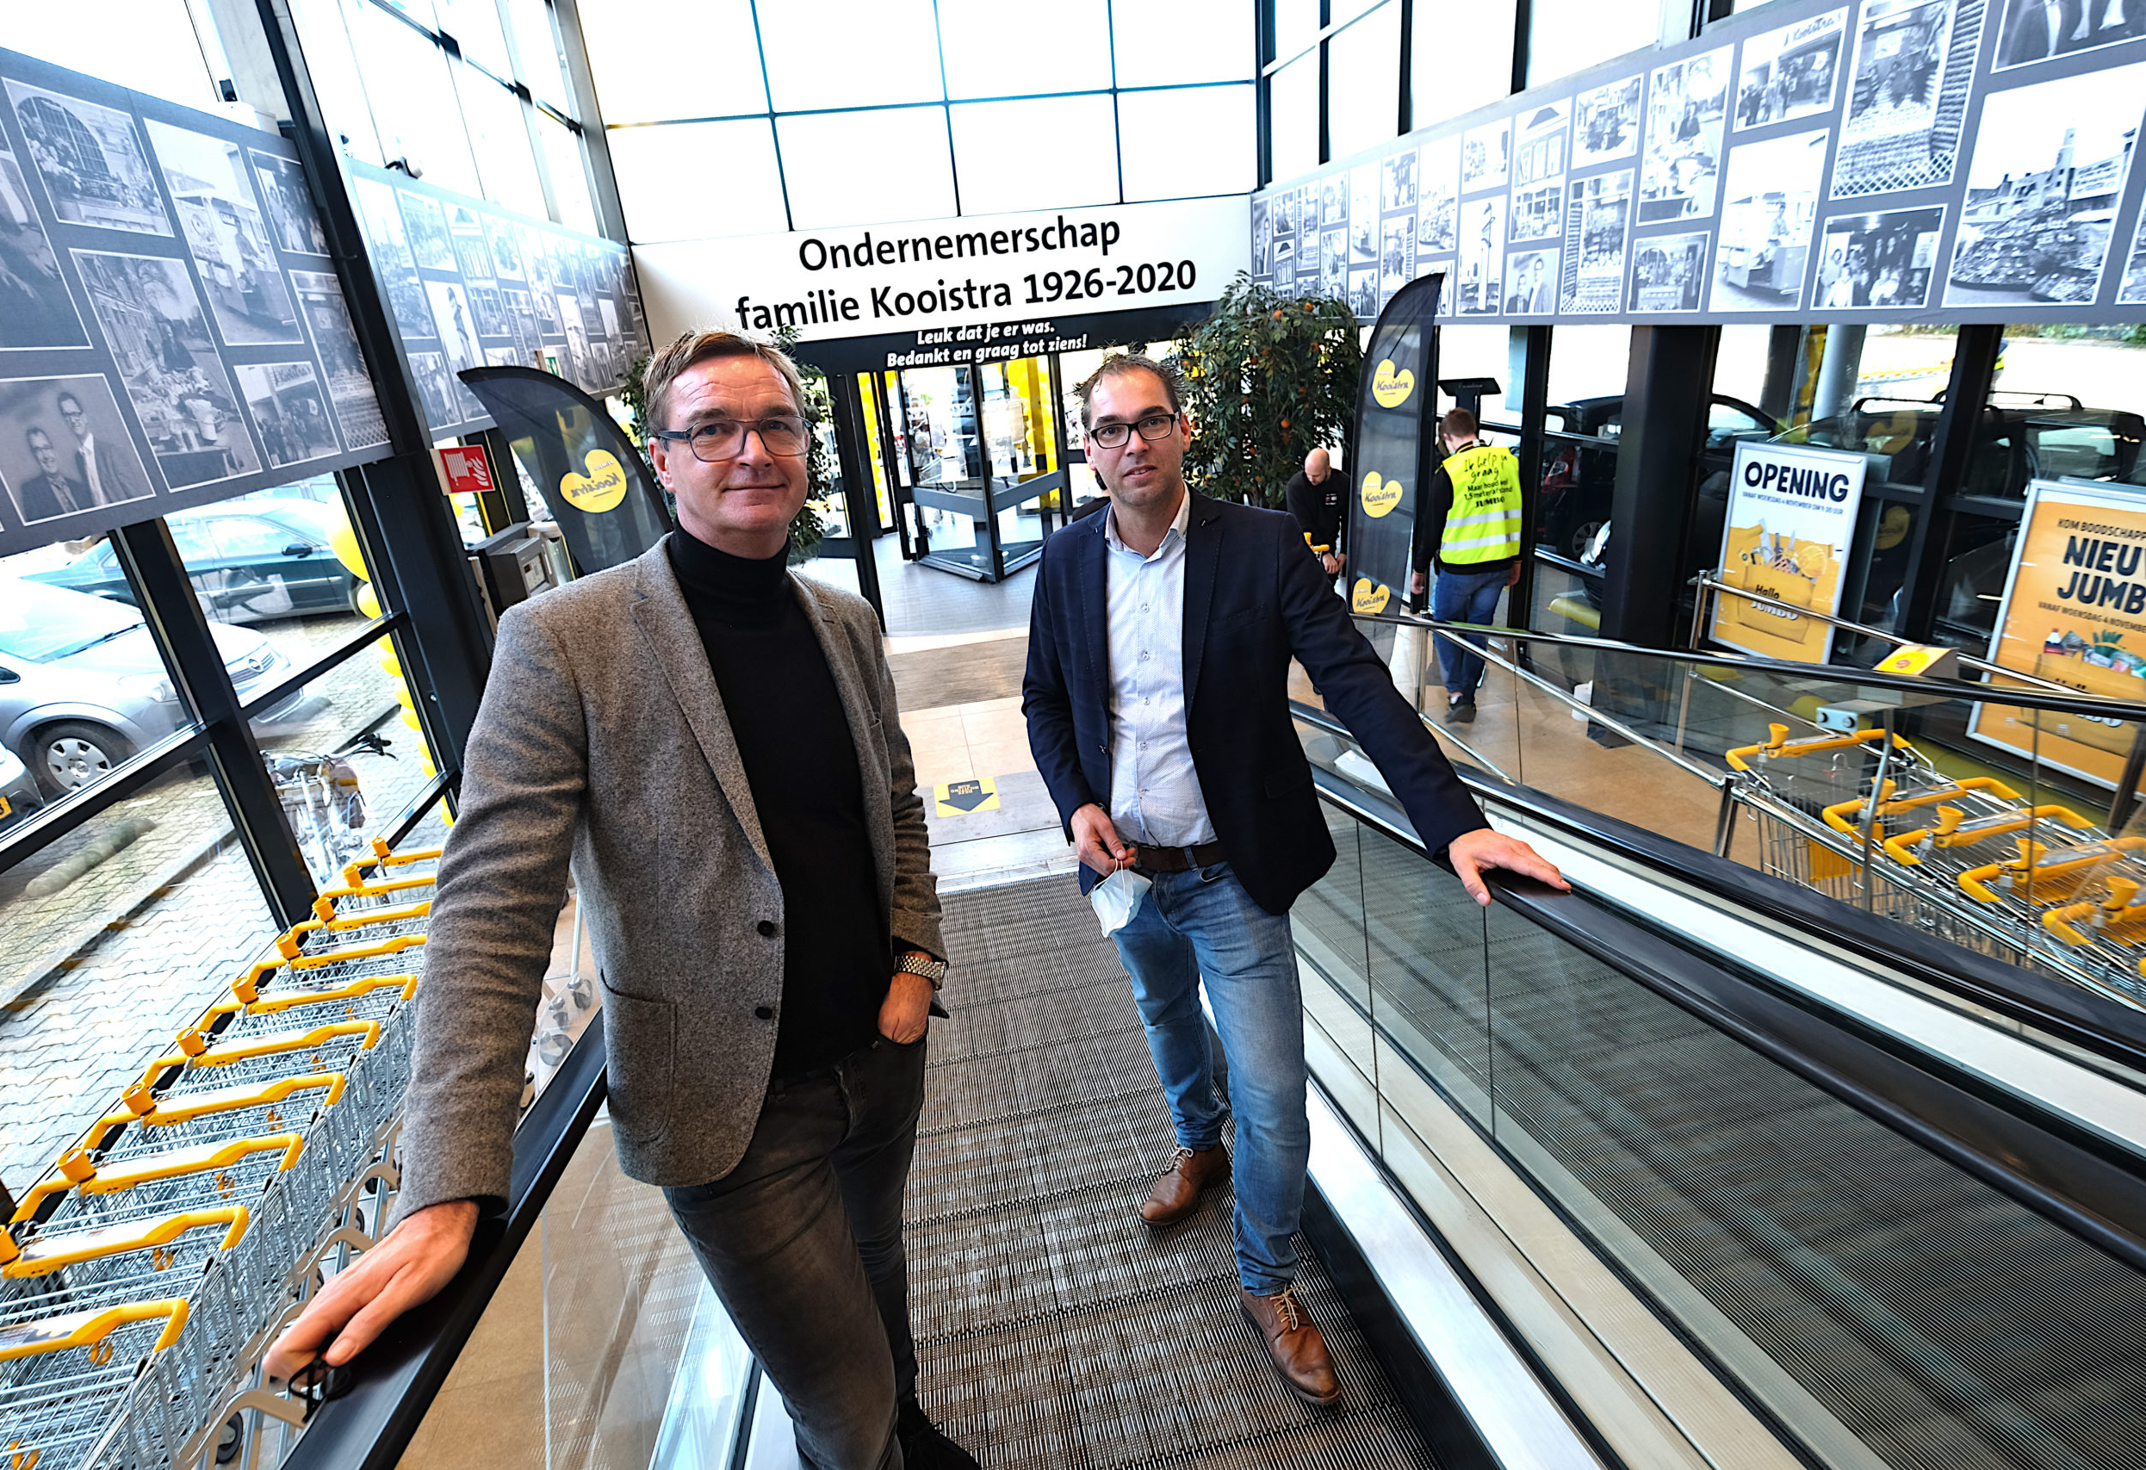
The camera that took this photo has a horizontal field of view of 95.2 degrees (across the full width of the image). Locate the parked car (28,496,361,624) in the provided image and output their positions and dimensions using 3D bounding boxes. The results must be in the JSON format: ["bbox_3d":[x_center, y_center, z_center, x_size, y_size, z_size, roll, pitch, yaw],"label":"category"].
[{"bbox_3d":[-8.869,-2.017,11.113,4.400,1.420,1.740,-8,23,-7],"label":"parked car"}]

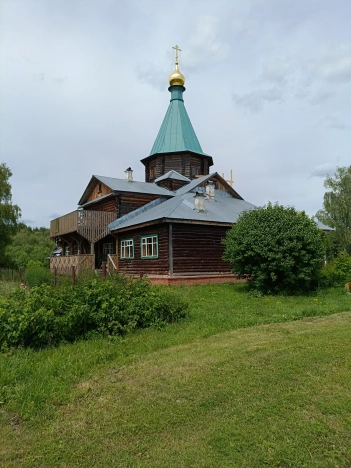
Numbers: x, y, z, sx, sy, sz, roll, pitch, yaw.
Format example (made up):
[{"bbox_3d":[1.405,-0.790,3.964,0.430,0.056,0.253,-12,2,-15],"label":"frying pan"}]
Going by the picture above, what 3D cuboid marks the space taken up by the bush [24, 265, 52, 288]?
[{"bbox_3d":[-7.823,2.427,19.300,1.550,1.400,1.500,0,-4,0],"label":"bush"}]

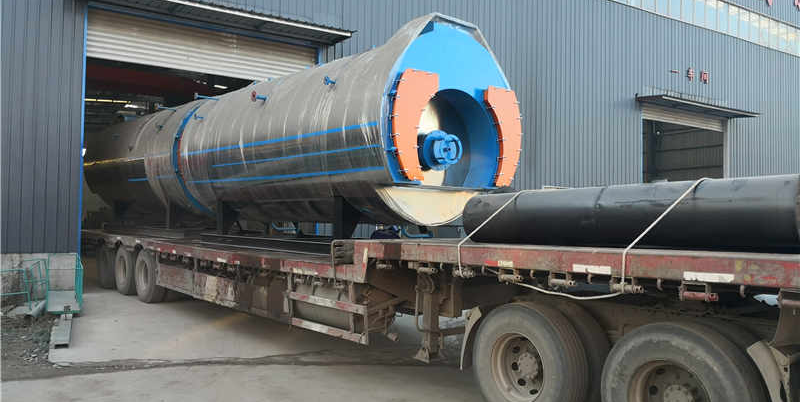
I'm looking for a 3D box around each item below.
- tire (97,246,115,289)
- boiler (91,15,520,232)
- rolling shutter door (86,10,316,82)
[{"bbox_3d":[-6.949,1.579,14.847,0.280,1.060,1.060,3,-3,-41],"label":"tire"},{"bbox_3d":[-3.181,-0.876,12.431,2.550,2.890,12.054,3,-2,-41],"label":"boiler"},{"bbox_3d":[-4.711,-3.729,15.678,5.634,1.107,0.100,2,-2,-32],"label":"rolling shutter door"}]

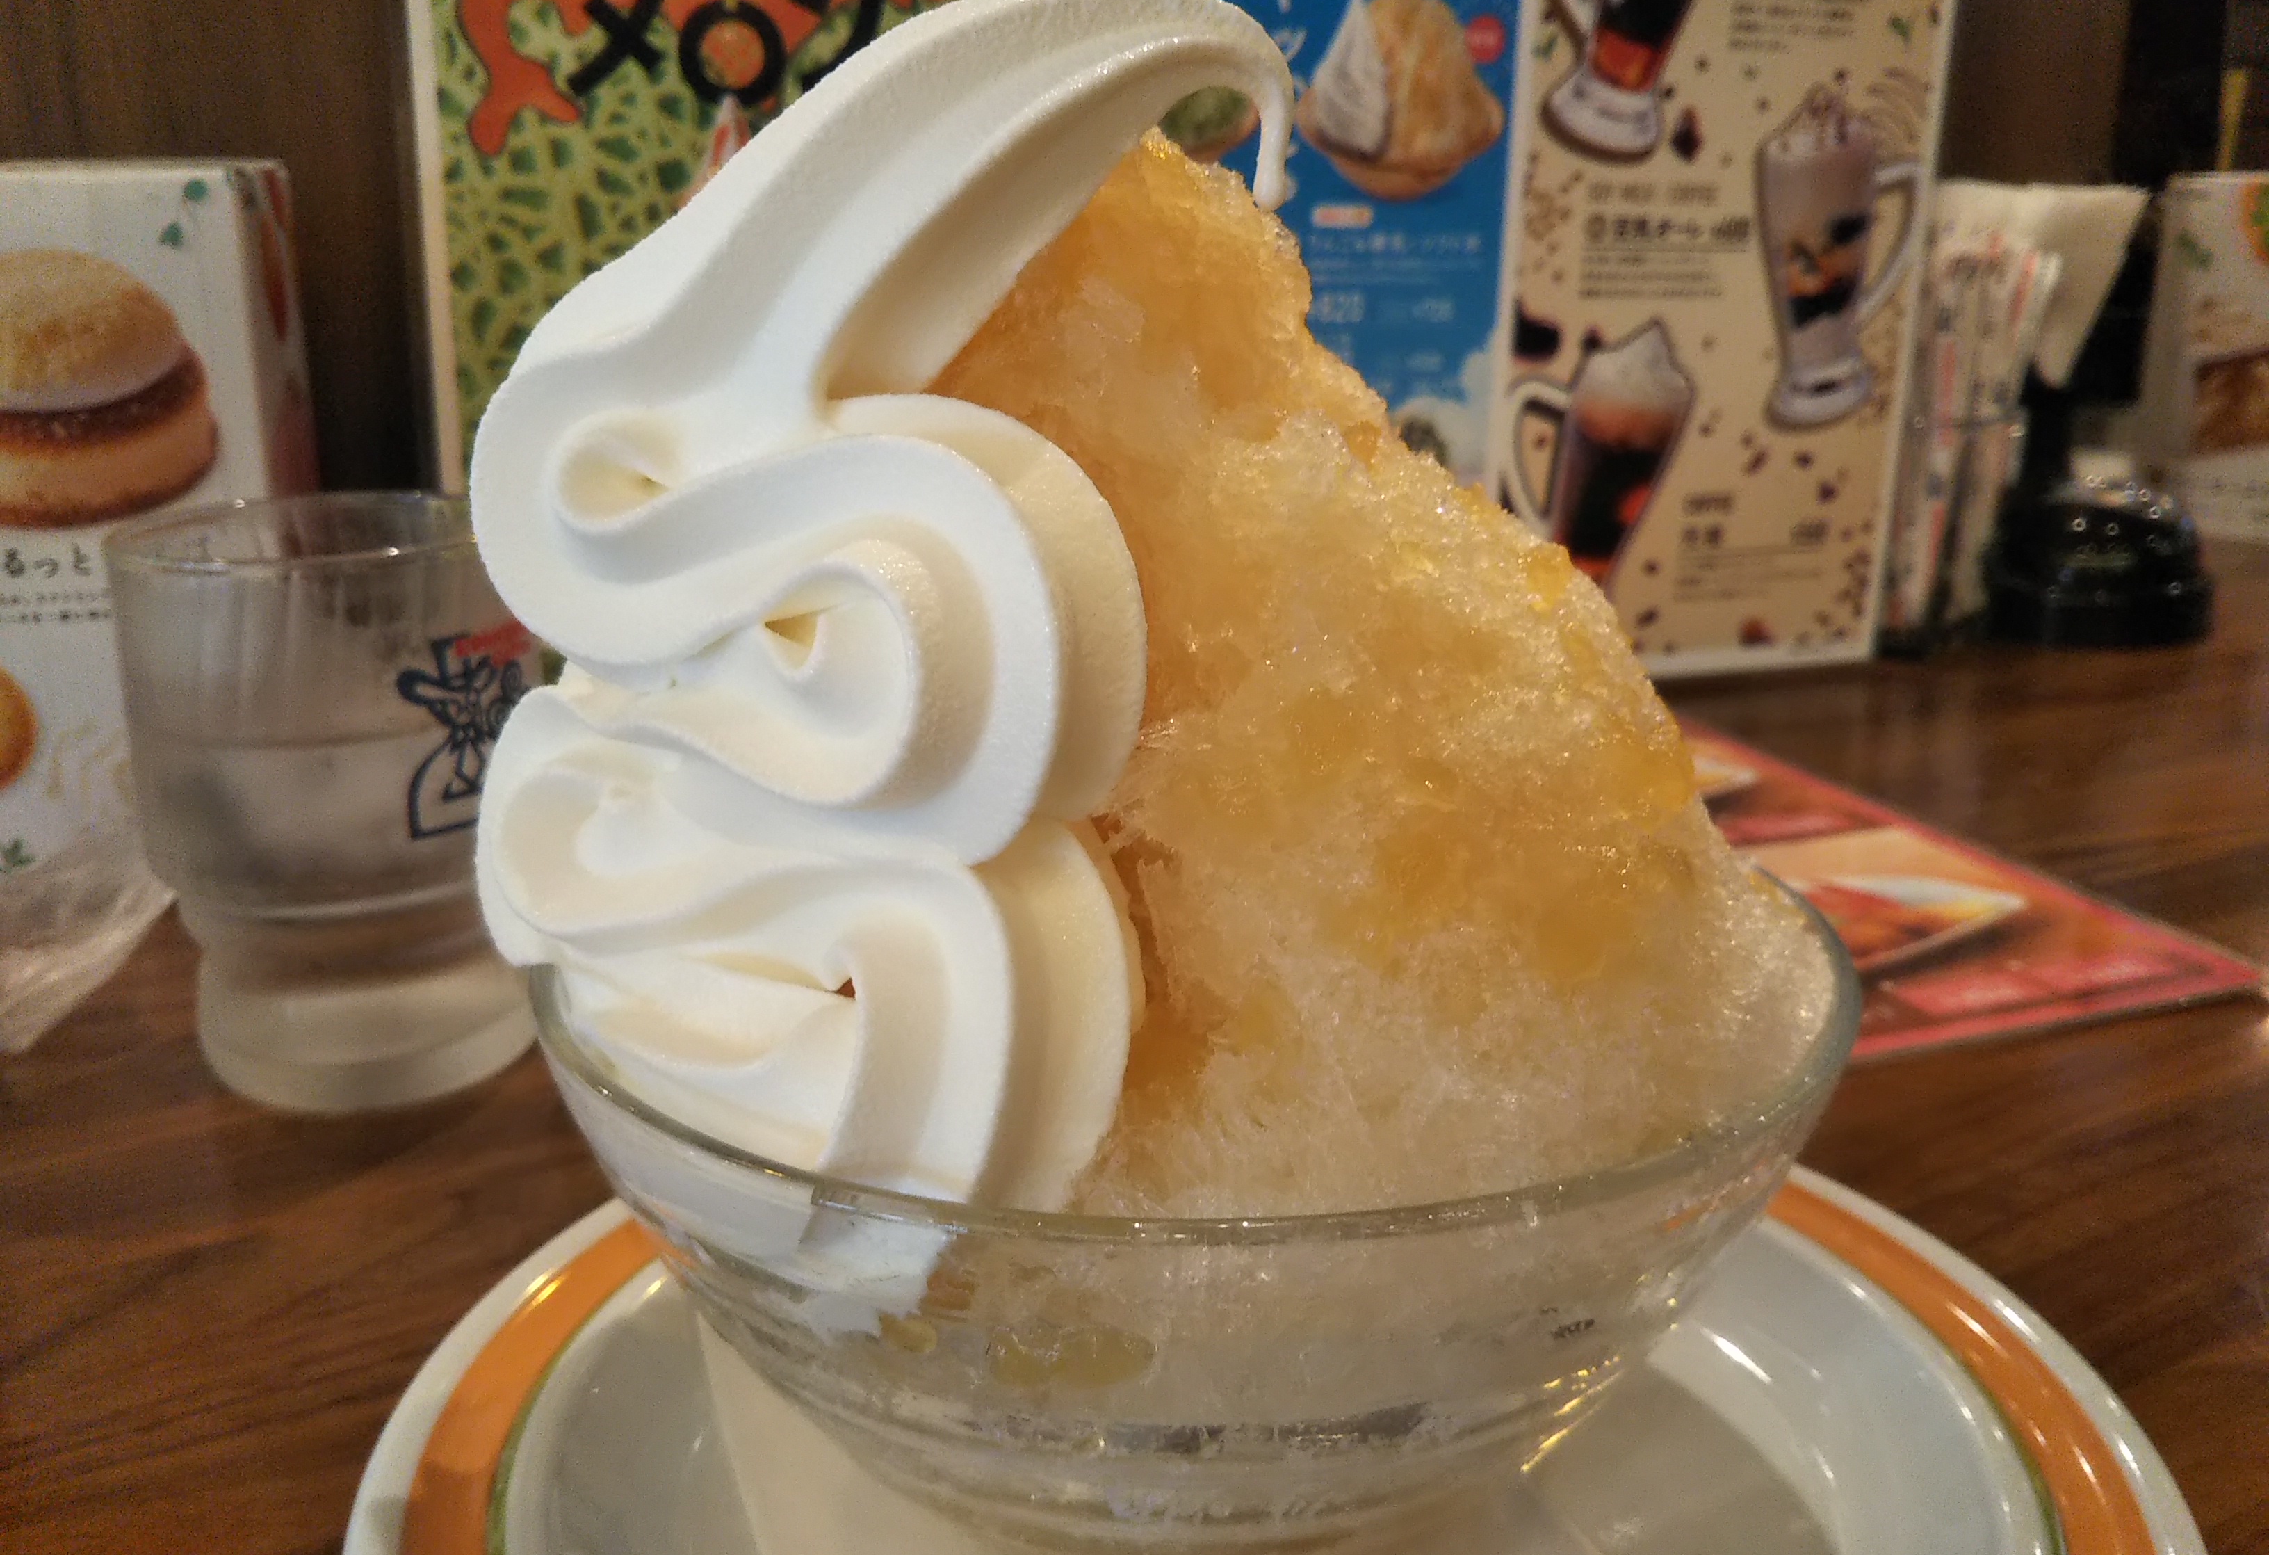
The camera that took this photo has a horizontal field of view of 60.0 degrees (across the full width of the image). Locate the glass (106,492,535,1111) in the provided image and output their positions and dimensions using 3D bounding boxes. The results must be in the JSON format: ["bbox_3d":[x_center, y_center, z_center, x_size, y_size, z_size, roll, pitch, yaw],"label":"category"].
[{"bbox_3d":[-0.139,0.002,0.354,0.073,0.095,0.073,0,16,0],"label":"glass"}]

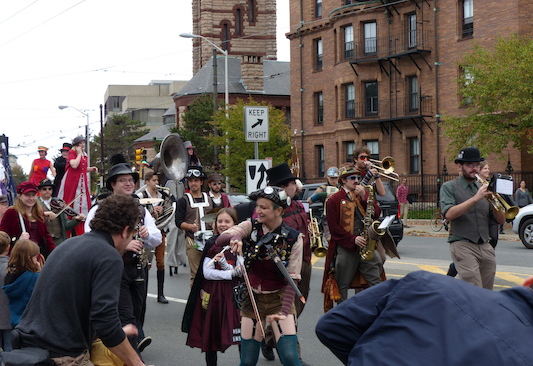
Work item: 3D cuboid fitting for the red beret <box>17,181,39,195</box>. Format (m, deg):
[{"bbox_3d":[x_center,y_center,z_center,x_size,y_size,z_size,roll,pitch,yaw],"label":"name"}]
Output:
[{"bbox_3d":[-2.511,0.058,8.900,0.240,0.130,0.270,-5,1,-23],"label":"red beret"}]

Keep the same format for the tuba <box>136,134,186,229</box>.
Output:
[{"bbox_3d":[-1.431,-0.021,11.600,0.780,1.280,0.700,-2,0,36],"label":"tuba"}]

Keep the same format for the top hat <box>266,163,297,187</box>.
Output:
[{"bbox_3d":[0.137,-0.069,7.500,0.295,0.175,0.260,-16,0,3],"label":"top hat"}]

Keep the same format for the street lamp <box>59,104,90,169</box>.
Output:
[{"bbox_3d":[-17.810,-2.595,78.529,2.750,9.000,0.350,-1,0,-22],"label":"street lamp"}]

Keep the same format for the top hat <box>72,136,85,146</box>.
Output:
[{"bbox_3d":[-3.355,-0.750,15.200,0.280,0.140,0.250,-16,0,31],"label":"top hat"}]

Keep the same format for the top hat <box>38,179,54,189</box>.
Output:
[{"bbox_3d":[-3.142,0.016,12.100,0.260,0.130,0.290,-1,0,-11],"label":"top hat"}]

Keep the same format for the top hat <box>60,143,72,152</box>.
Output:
[{"bbox_3d":[-3.759,-0.665,16.000,0.270,0.150,0.290,-1,0,-6],"label":"top hat"}]

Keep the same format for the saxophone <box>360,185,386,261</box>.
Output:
[{"bbox_3d":[1.044,0.387,8.300,0.340,0.750,0.200,2,-4,40],"label":"saxophone"}]

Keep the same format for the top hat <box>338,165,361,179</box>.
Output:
[{"bbox_3d":[0.851,-0.107,8.600,0.280,0.140,0.250,-6,2,44],"label":"top hat"}]

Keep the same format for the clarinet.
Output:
[{"bbox_3d":[-1.030,0.481,6.900,0.080,0.660,0.085,3,-20,-11],"label":"clarinet"}]

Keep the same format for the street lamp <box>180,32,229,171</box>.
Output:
[{"bbox_3d":[-3.154,-2.880,42.056,2.600,9.100,0.350,-1,0,-22],"label":"street lamp"}]

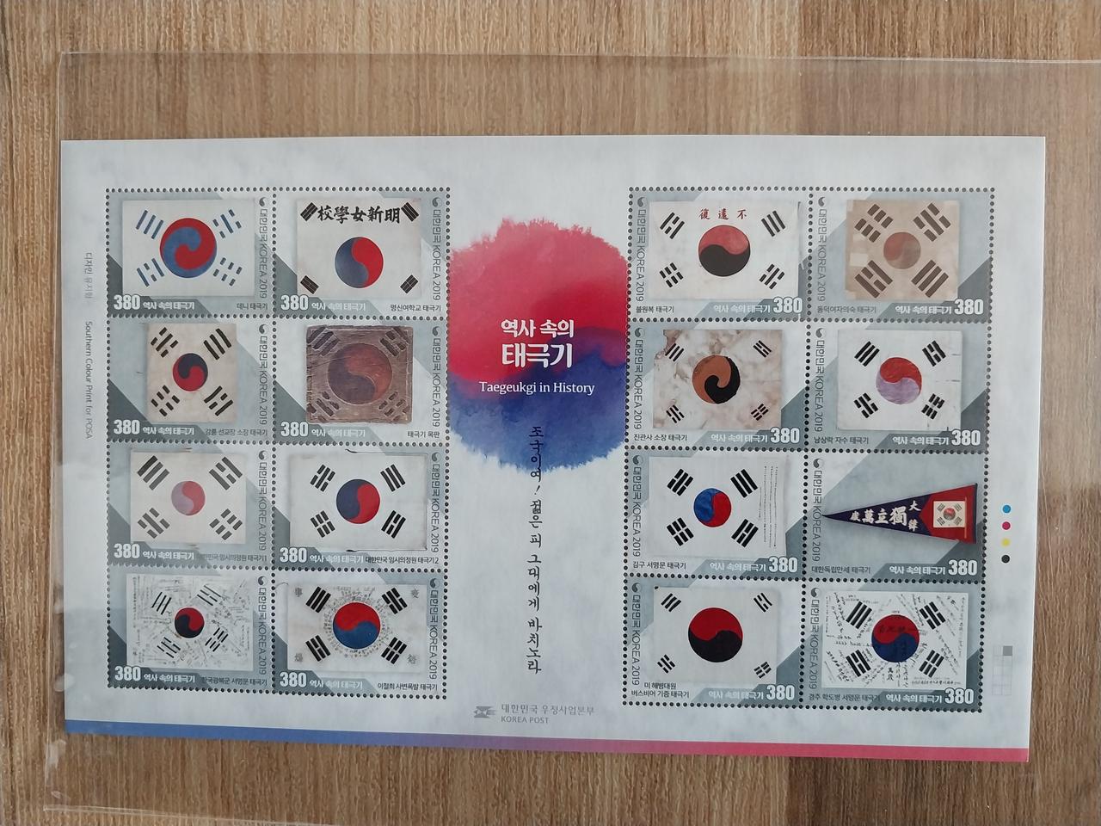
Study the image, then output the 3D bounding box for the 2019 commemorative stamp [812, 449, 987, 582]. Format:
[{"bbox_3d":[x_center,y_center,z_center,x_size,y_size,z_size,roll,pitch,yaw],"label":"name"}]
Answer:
[{"bbox_3d":[0.077,0.023,0.186,0.040,0.001,0.029,1,91,3],"label":"2019 commemorative stamp"}]

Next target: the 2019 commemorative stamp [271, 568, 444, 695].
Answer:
[{"bbox_3d":[-0.043,0.049,0.185,0.038,0.001,0.028,1,91,3],"label":"2019 commemorative stamp"}]

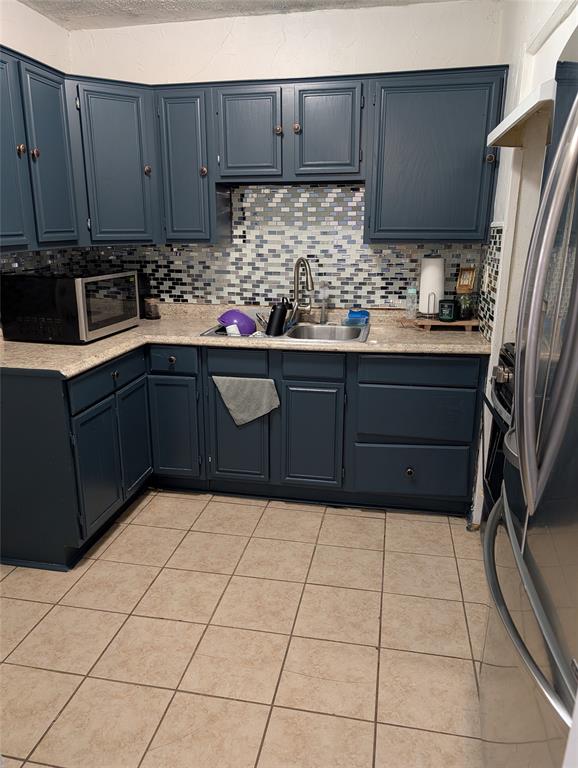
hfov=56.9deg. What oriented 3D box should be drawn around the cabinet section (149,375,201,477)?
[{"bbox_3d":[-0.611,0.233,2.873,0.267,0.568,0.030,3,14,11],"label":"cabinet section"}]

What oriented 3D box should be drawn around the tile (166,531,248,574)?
[{"bbox_3d":[-0.363,0.777,2.449,0.308,0.012,0.300,3,15,11],"label":"tile"}]

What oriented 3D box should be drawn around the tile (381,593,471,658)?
[{"bbox_3d":[0.498,0.888,1.962,0.305,0.010,0.302,3,16,11],"label":"tile"}]

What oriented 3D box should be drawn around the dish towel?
[{"bbox_3d":[-0.218,0.092,2.715,0.348,0.259,0.030,3,15,11],"label":"dish towel"}]

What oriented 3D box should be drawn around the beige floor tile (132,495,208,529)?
[{"bbox_3d":[-0.606,0.676,2.768,0.305,0.010,0.302,3,16,11],"label":"beige floor tile"}]

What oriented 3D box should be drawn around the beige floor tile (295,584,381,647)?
[{"bbox_3d":[0.194,0.884,2.043,0.308,0.012,0.300,3,15,11],"label":"beige floor tile"}]

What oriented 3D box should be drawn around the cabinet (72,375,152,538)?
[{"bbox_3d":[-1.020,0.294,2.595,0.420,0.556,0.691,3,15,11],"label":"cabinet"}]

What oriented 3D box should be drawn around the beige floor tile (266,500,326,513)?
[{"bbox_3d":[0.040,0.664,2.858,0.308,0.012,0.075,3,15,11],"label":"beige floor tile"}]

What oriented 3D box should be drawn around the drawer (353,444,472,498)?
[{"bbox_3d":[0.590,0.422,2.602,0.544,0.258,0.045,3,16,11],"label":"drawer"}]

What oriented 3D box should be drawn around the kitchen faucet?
[{"bbox_3d":[0.073,-0.505,2.939,0.090,0.370,0.230,-5,16,-16],"label":"kitchen faucet"}]

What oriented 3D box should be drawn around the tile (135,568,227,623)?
[{"bbox_3d":[-0.422,0.856,2.161,0.308,0.012,0.300,3,15,11],"label":"tile"}]

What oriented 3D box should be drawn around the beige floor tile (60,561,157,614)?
[{"bbox_3d":[-0.723,0.832,2.196,0.305,0.010,0.302,3,16,11],"label":"beige floor tile"}]

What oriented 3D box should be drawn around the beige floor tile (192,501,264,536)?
[{"bbox_3d":[-0.301,0.690,2.709,0.305,0.010,0.302,3,16,11],"label":"beige floor tile"}]

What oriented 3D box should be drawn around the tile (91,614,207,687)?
[{"bbox_3d":[-0.476,0.925,1.851,0.305,0.010,0.302,3,16,11],"label":"tile"}]

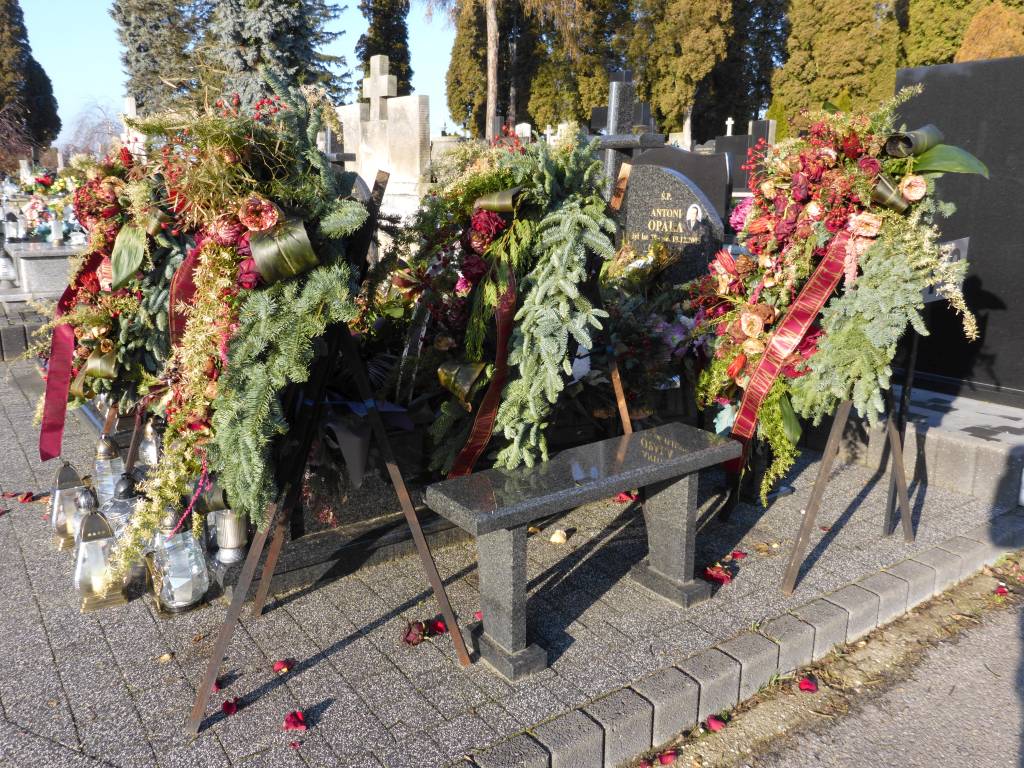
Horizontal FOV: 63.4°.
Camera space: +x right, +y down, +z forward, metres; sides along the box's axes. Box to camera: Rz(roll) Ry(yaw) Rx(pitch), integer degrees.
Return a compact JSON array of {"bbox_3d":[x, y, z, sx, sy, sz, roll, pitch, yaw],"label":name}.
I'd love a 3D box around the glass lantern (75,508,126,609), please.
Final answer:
[{"bbox_3d":[-1.351,0.557,2.709,0.138,0.320,0.138,-7,15,-23],"label":"glass lantern"}]

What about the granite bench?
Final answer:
[{"bbox_3d":[0.222,0.430,2.252,0.872,0.450,0.248,-11,17,-32],"label":"granite bench"}]

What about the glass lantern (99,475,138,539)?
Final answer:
[{"bbox_3d":[-1.259,0.432,2.732,0.172,0.297,0.172,-7,15,-25],"label":"glass lantern"}]

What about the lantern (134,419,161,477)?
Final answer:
[{"bbox_3d":[-1.677,0.306,3.780,0.120,0.297,0.120,-7,15,-24],"label":"lantern"}]

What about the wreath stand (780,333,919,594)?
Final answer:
[{"bbox_3d":[1.186,-0.054,2.885,0.690,1.350,0.620,-3,14,-7],"label":"wreath stand"}]

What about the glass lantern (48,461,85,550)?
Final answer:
[{"bbox_3d":[-1.672,0.451,3.151,0.138,0.320,0.138,-7,15,-23],"label":"glass lantern"}]

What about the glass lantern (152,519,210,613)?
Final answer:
[{"bbox_3d":[-0.986,0.498,2.422,0.165,0.304,0.165,-6,15,-22],"label":"glass lantern"}]

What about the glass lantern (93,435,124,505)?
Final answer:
[{"bbox_3d":[-1.732,0.366,3.513,0.130,0.310,0.130,-8,16,-27],"label":"glass lantern"}]

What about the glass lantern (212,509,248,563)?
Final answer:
[{"bbox_3d":[-0.888,0.456,2.588,0.100,0.180,0.100,-6,15,-19],"label":"glass lantern"}]

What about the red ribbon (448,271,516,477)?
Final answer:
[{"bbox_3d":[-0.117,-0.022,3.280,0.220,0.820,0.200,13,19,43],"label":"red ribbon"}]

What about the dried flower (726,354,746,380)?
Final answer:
[{"bbox_3d":[0.694,-0.051,2.560,0.058,0.076,0.052,10,17,36],"label":"dried flower"}]

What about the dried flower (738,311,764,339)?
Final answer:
[{"bbox_3d":[0.732,-0.182,2.530,0.076,0.080,0.060,8,16,30],"label":"dried flower"}]

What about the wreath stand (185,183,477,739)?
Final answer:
[{"bbox_3d":[-0.475,0.137,2.185,0.720,1.366,0.620,-1,14,1],"label":"wreath stand"}]

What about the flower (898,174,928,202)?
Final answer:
[{"bbox_3d":[1.073,-0.524,2.220,0.074,0.074,0.056,7,16,29],"label":"flower"}]

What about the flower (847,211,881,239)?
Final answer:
[{"bbox_3d":[1.141,-0.516,2.680,0.110,0.095,0.075,6,16,25],"label":"flower"}]

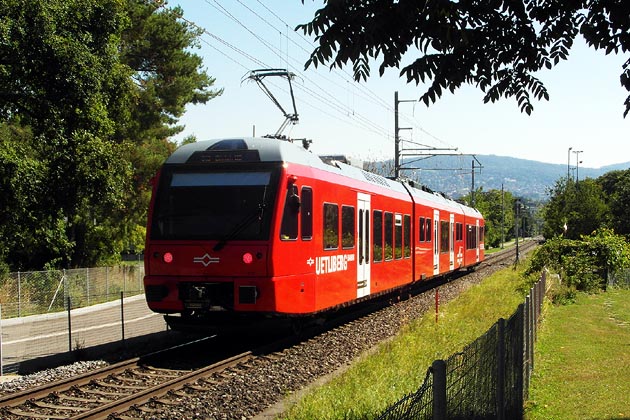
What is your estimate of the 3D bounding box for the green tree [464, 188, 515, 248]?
[{"bbox_3d":[30.110,1.470,160.000,8.600,10.400,8.400,0,1,0],"label":"green tree"}]

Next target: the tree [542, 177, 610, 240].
[{"bbox_3d":[31.020,0.420,110.000,8.100,8.900,7.800,0,1,0],"label":"tree"}]

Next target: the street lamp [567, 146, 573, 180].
[{"bbox_3d":[38.490,-1.590,140.000,0.800,15.800,0.500,0,1,15],"label":"street lamp"}]

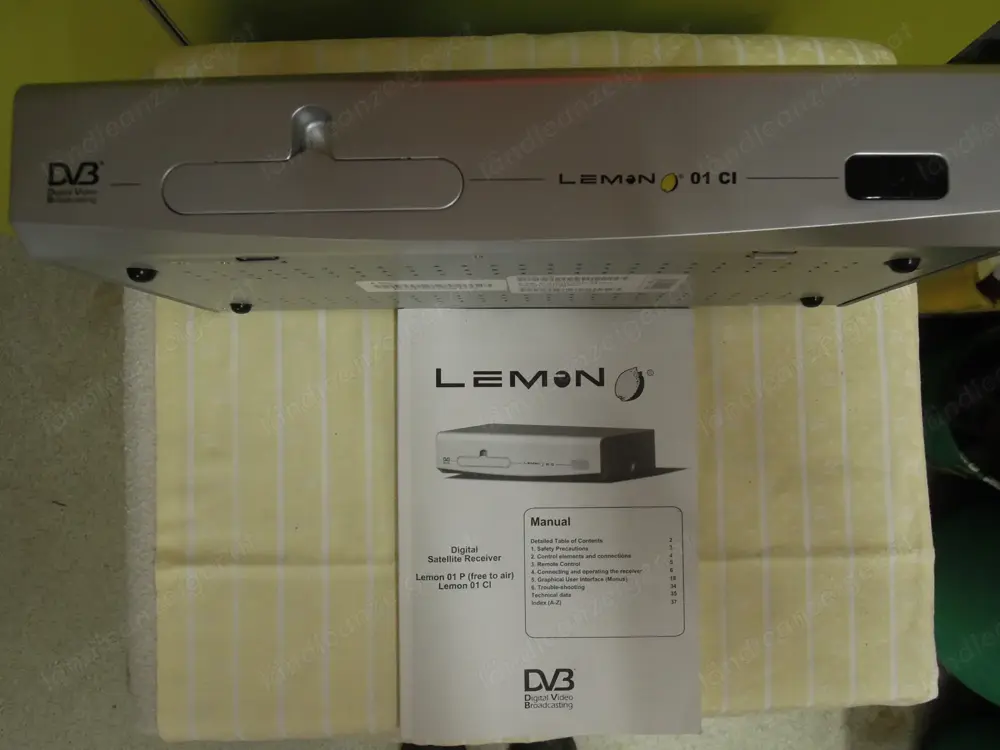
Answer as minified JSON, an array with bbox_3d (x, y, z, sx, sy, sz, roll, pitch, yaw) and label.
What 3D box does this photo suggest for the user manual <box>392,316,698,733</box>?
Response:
[{"bbox_3d":[0.034,0.104,0.486,0.210,0.005,0.297,-1,89,1],"label":"user manual"}]

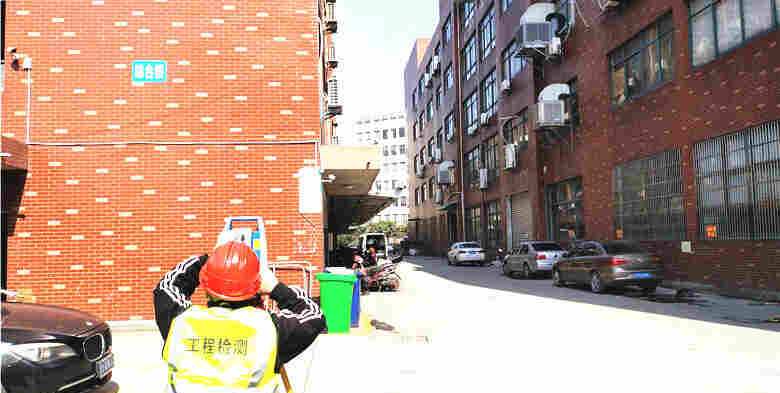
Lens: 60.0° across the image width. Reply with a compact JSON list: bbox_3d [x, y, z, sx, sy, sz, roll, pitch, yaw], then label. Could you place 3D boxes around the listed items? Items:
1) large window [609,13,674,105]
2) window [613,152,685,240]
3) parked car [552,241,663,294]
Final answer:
[{"bbox_3d":[8.556,-4.499,23.163,0.150,2.080,4.850,-1,-4,-4],"label":"large window"},{"bbox_3d":[8.648,0.089,22.823,0.150,2.780,5.150,-1,-4,-4],"label":"window"},{"bbox_3d":[6.595,2.129,21.072,1.790,1.480,4.600,-1,-4,-9],"label":"parked car"}]

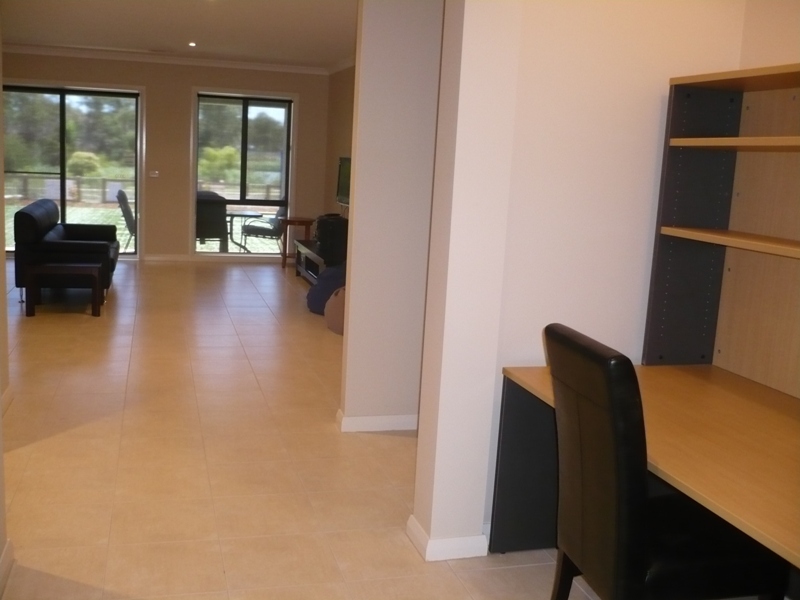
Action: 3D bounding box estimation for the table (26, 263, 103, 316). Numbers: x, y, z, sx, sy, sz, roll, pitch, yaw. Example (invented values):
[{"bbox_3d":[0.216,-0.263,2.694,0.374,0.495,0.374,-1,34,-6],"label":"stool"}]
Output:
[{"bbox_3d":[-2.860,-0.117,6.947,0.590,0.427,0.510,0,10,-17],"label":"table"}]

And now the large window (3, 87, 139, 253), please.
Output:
[{"bbox_3d":[-4.054,-1.545,9.717,1.720,1.956,0.120,0,10,-17],"label":"large window"}]

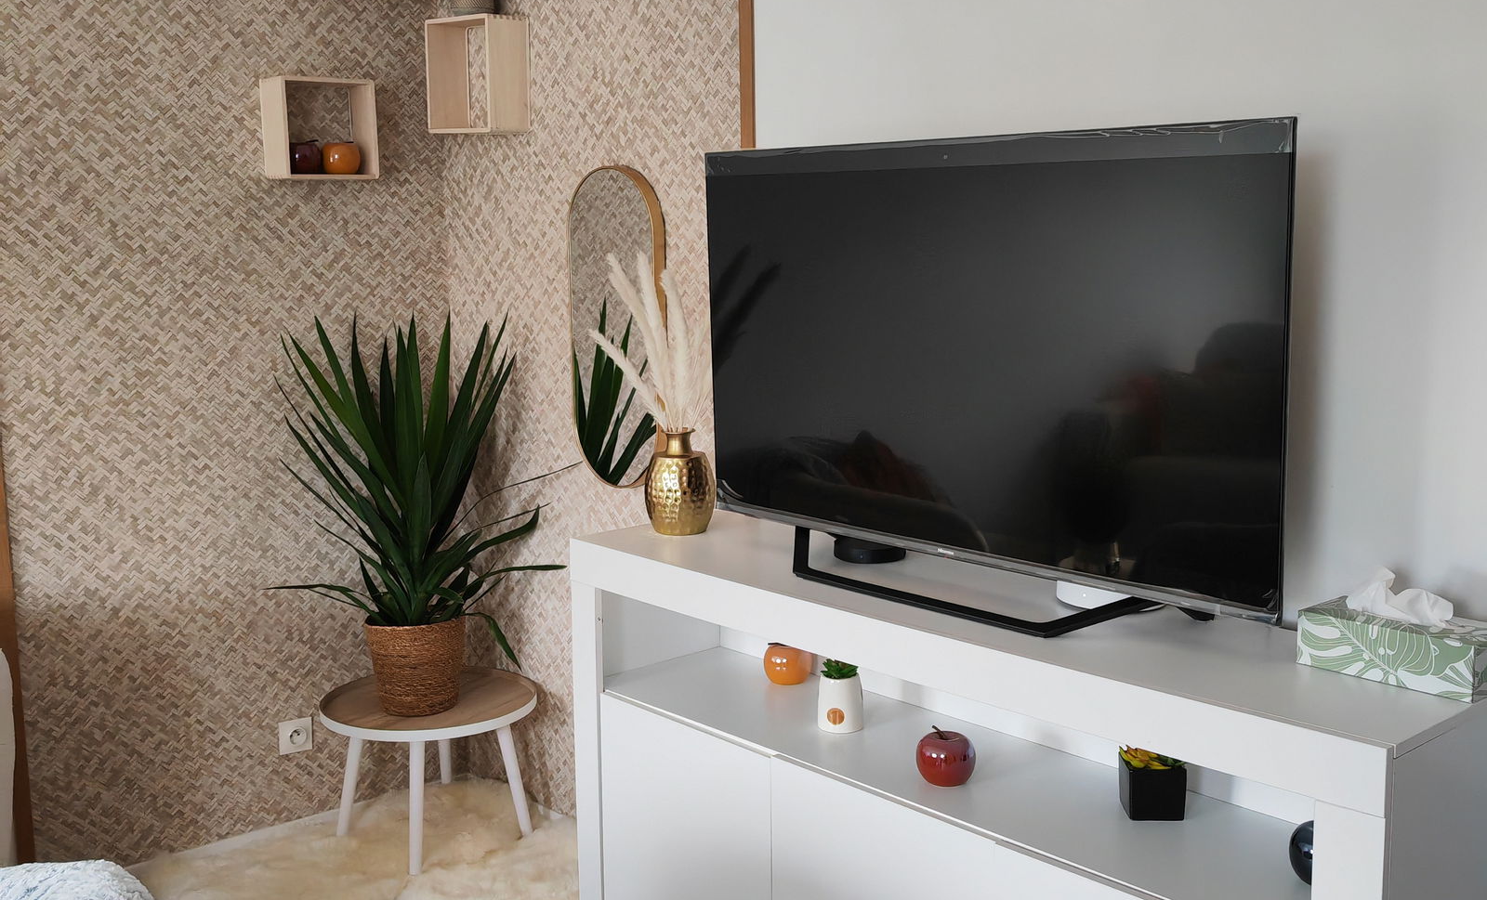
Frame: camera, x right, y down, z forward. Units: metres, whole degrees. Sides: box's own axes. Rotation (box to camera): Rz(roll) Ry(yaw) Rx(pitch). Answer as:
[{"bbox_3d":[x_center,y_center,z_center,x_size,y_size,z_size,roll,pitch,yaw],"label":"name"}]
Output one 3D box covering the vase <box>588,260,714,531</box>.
[{"bbox_3d":[-0.160,-0.105,2.869,0.230,0.530,0.240,-1,9,-3],"label":"vase"}]

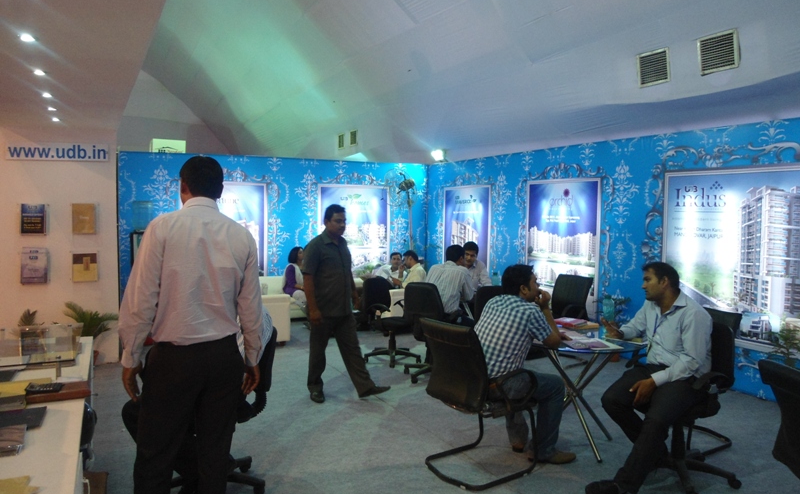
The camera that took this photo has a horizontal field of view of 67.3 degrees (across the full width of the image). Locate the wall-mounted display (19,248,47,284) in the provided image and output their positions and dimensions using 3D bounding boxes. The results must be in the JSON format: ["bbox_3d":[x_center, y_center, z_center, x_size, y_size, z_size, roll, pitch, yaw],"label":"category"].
[{"bbox_3d":[-3.560,0.185,5.857,0.230,0.362,0.040,-1,4,-25],"label":"wall-mounted display"}]

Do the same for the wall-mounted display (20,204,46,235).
[{"bbox_3d":[-3.552,-0.264,5.828,0.221,0.305,0.040,-1,4,-25],"label":"wall-mounted display"}]

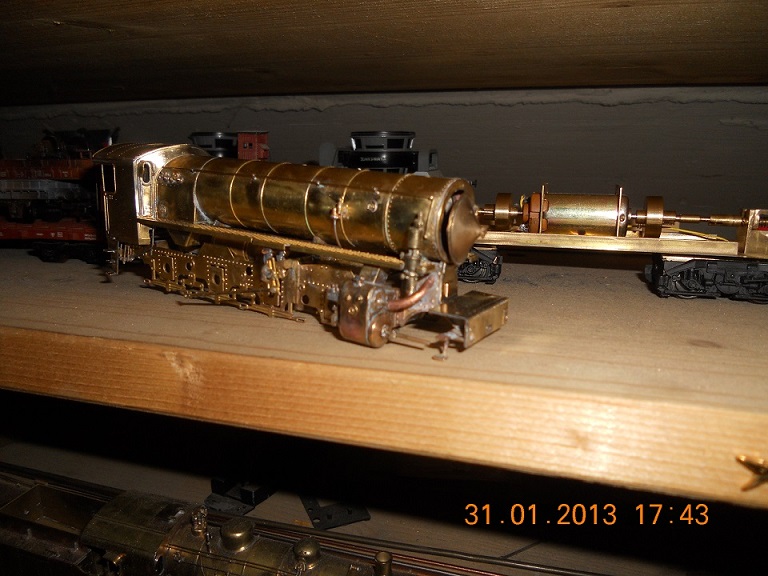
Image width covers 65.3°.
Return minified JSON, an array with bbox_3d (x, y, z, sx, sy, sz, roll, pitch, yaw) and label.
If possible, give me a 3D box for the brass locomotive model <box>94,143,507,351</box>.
[{"bbox_3d":[-0.032,-0.019,0.191,0.145,0.048,0.035,11,17,31],"label":"brass locomotive model"}]

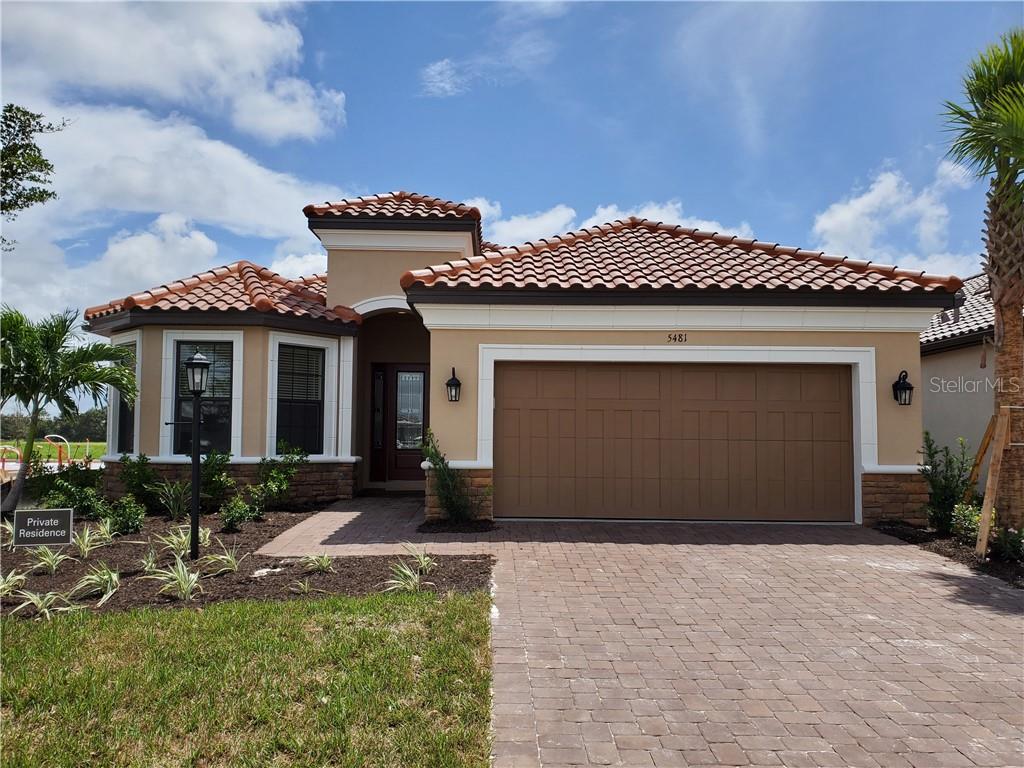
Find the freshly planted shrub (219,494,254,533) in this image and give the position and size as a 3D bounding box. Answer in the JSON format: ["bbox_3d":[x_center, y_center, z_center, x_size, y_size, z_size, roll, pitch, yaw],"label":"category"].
[{"bbox_3d":[-3.426,1.610,9.564,0.443,0.467,0.450,0,-4,1],"label":"freshly planted shrub"}]

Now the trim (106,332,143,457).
[{"bbox_3d":[-6.172,0.169,12.251,1.250,1.920,0.150,-3,-5,44],"label":"trim"}]

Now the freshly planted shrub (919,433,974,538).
[{"bbox_3d":[5.475,1.266,9.691,0.646,1.292,0.660,0,-4,1],"label":"freshly planted shrub"}]

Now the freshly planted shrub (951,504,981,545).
[{"bbox_3d":[5.474,1.660,9.223,0.427,0.476,0.460,0,-3,1],"label":"freshly planted shrub"}]

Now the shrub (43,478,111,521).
[{"bbox_3d":[-5.965,1.588,10.533,0.941,0.530,0.750,0,-3,1],"label":"shrub"}]

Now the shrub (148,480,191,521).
[{"bbox_3d":[-4.674,1.588,10.510,0.647,0.536,0.600,0,-3,1],"label":"shrub"}]

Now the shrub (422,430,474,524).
[{"bbox_3d":[-0.819,1.206,9.922,0.661,1.195,0.580,0,-4,1],"label":"shrub"}]

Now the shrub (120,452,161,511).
[{"bbox_3d":[-5.490,1.451,11.334,0.624,0.850,0.620,0,-3,1],"label":"shrub"}]

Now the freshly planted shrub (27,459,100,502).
[{"bbox_3d":[-7.133,1.577,12.258,1.224,0.649,0.850,0,-3,1],"label":"freshly planted shrub"}]

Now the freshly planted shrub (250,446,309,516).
[{"bbox_3d":[-3.289,1.379,10.882,0.809,0.977,0.750,0,-4,1],"label":"freshly planted shrub"}]

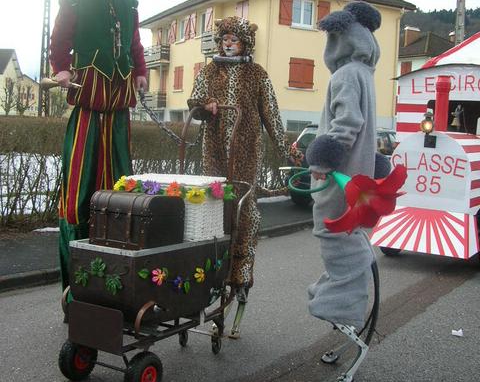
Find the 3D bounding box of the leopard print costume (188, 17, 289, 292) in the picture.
[{"bbox_3d":[-0.019,-0.220,4.448,0.670,1.870,0.480,3,5,9],"label":"leopard print costume"}]

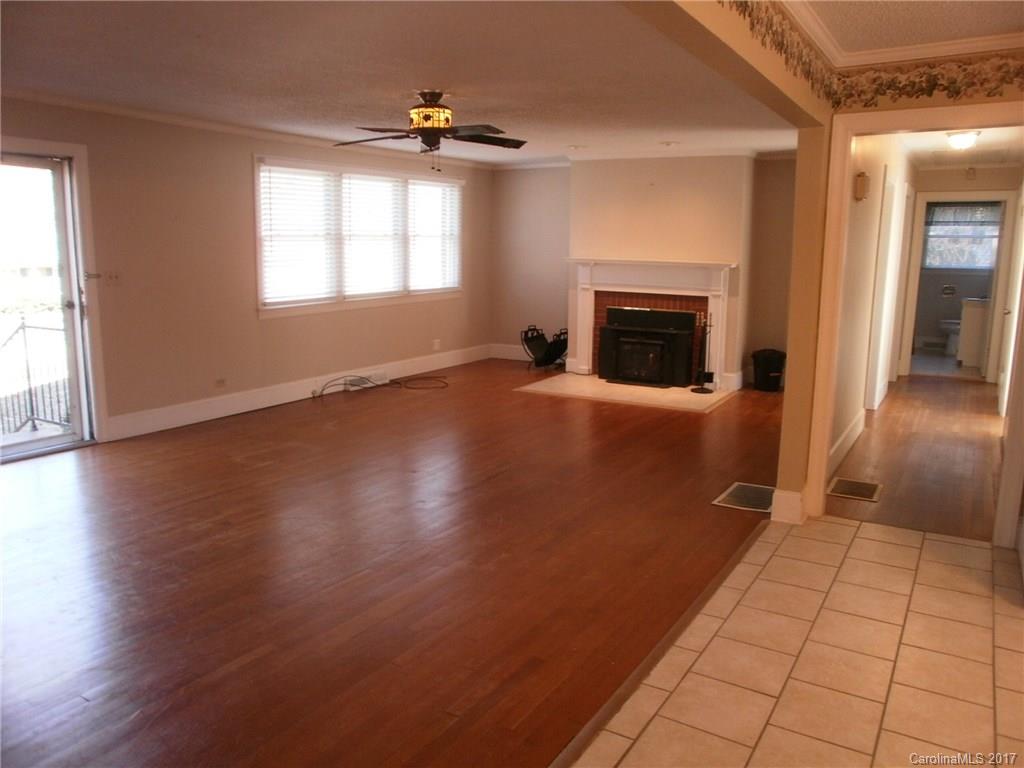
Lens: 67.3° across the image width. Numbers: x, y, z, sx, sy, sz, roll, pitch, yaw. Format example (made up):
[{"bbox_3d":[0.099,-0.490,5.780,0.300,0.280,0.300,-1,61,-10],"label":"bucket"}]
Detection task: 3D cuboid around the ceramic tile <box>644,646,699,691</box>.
[{"bbox_3d":[0.565,1.003,2.711,0.098,0.010,0.300,6,12,31],"label":"ceramic tile"}]

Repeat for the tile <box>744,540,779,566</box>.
[{"bbox_3d":[1.222,0.834,3.767,0.097,0.010,0.301,6,12,31],"label":"tile"}]

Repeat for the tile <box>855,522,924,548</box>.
[{"bbox_3d":[1.973,0.791,4.007,0.301,0.010,0.261,6,12,31],"label":"tile"}]

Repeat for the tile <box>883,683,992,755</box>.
[{"bbox_3d":[1.375,1.080,2.472,0.305,0.010,0.305,6,12,31],"label":"tile"}]

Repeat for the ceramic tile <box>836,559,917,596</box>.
[{"bbox_3d":[1.645,0.869,3.472,0.300,0.010,0.300,6,12,31],"label":"ceramic tile"}]

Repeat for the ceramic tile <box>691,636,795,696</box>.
[{"bbox_3d":[0.826,1.000,2.731,0.300,0.010,0.300,6,12,31],"label":"ceramic tile"}]

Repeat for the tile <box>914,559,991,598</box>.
[{"bbox_3d":[2.007,0.886,3.486,0.301,0.010,0.301,6,12,31],"label":"tile"}]

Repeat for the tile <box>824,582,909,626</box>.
[{"bbox_3d":[1.500,0.927,3.251,0.301,0.010,0.301,6,12,31],"label":"tile"}]

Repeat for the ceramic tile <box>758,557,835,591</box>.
[{"bbox_3d":[1.322,0.875,3.542,0.301,0.010,0.301,6,12,31],"label":"ceramic tile"}]

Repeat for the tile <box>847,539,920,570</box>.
[{"bbox_3d":[1.822,0.835,3.766,0.301,0.010,0.301,6,12,31],"label":"tile"}]

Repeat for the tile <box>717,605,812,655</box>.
[{"bbox_3d":[0.985,0.955,2.984,0.300,0.010,0.300,6,12,31],"label":"tile"}]

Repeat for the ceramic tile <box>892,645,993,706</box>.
[{"bbox_3d":[1.503,1.011,2.673,0.300,0.010,0.300,6,12,31],"label":"ceramic tile"}]

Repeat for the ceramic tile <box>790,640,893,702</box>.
[{"bbox_3d":[1.165,1.006,2.698,0.300,0.010,0.300,6,12,31],"label":"ceramic tile"}]

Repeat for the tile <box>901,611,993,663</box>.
[{"bbox_3d":[1.685,0.978,2.971,0.301,0.010,0.301,6,12,31],"label":"tile"}]

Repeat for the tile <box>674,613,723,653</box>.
[{"bbox_3d":[0.741,0.981,3.026,0.100,0.010,0.305,6,12,31],"label":"tile"}]

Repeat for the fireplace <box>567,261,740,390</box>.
[{"bbox_3d":[1.481,-0.675,8.403,1.874,1.315,0.400,6,12,31],"label":"fireplace"}]

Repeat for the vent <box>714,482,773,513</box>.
[{"bbox_3d":[1.427,0.666,4.574,0.319,0.012,0.466,6,12,31],"label":"vent"}]

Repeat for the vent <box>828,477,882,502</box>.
[{"bbox_3d":[2.120,0.646,4.745,0.292,0.015,0.375,6,12,31],"label":"vent"}]

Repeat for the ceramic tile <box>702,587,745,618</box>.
[{"bbox_3d":[0.905,0.935,3.284,0.100,0.010,0.305,6,12,31],"label":"ceramic tile"}]

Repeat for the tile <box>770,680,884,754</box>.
[{"bbox_3d":[1.026,1.075,2.496,0.305,0.010,0.305,6,12,31],"label":"tile"}]

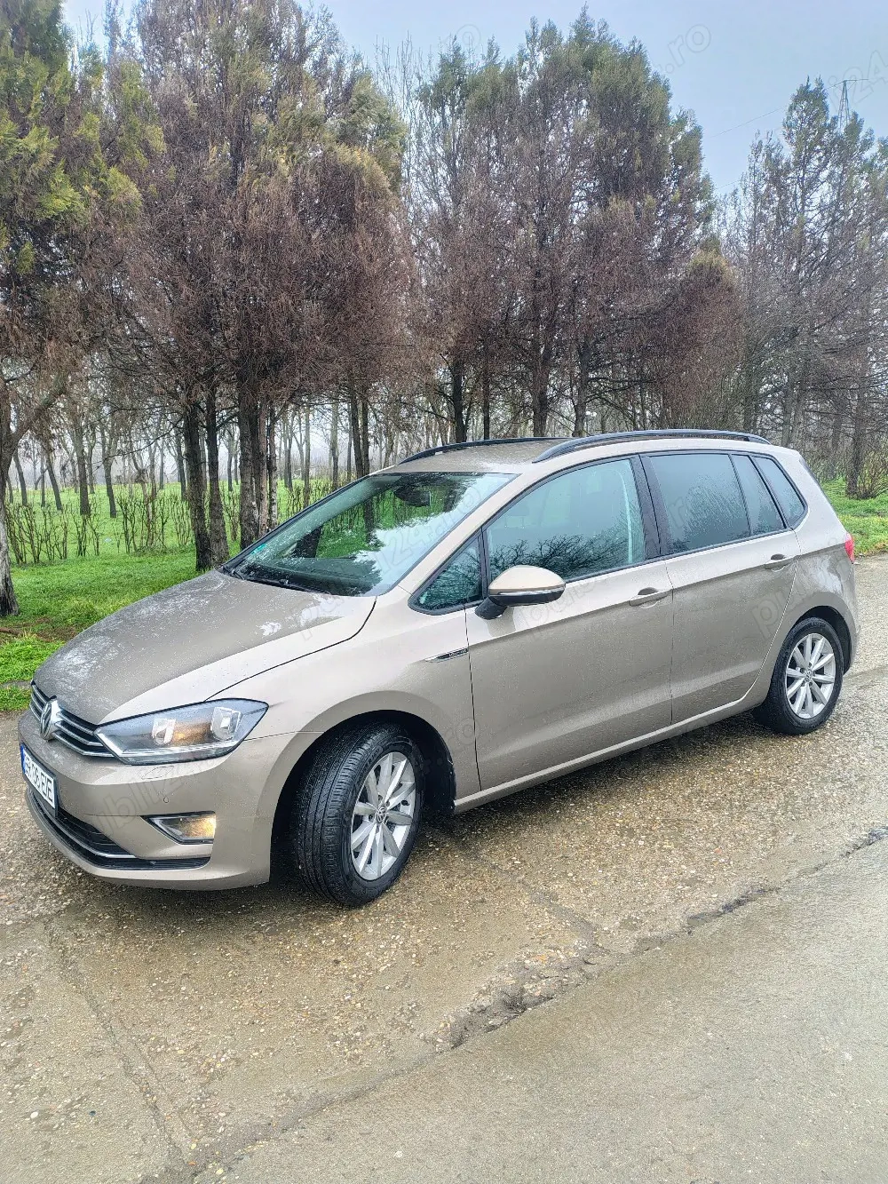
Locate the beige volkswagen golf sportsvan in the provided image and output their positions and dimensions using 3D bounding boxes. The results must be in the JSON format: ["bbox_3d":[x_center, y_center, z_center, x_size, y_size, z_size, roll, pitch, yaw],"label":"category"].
[{"bbox_3d":[0.287,0.063,4.295,4.340,1.590,1.840,-9,11,-35],"label":"beige volkswagen golf sportsvan"}]

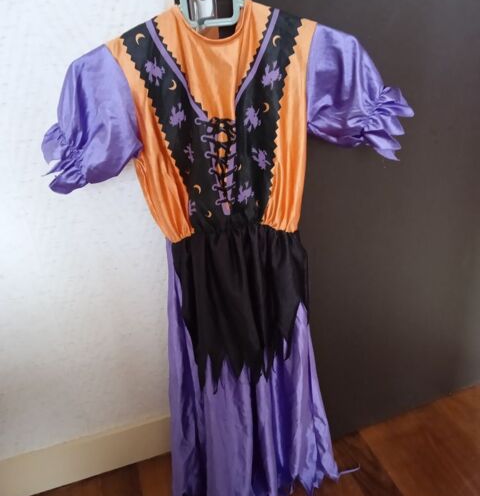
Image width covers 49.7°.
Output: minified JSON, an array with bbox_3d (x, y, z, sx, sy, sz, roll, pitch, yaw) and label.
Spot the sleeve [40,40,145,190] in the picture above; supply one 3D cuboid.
[{"bbox_3d":[-0.194,-0.160,0.658,0.137,0.183,0.085,-11,29,-13],"label":"sleeve"}]

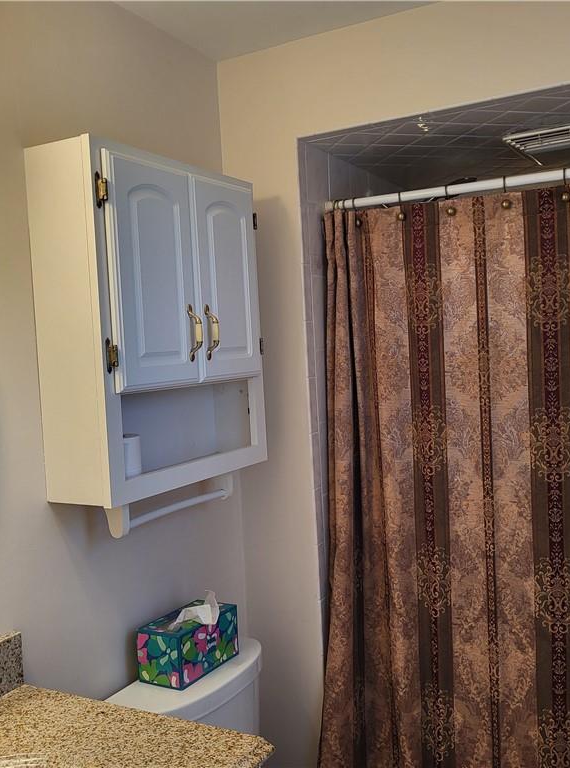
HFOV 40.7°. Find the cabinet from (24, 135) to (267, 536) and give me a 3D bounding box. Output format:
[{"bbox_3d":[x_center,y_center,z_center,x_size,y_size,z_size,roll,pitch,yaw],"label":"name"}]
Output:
[{"bbox_3d":[-0.261,-0.099,1.742,0.205,0.771,0.593,-1,3,29],"label":"cabinet"}]

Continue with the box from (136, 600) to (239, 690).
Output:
[{"bbox_3d":[-0.218,0.597,1.778,0.118,0.118,0.220,-1,3,31],"label":"box"}]

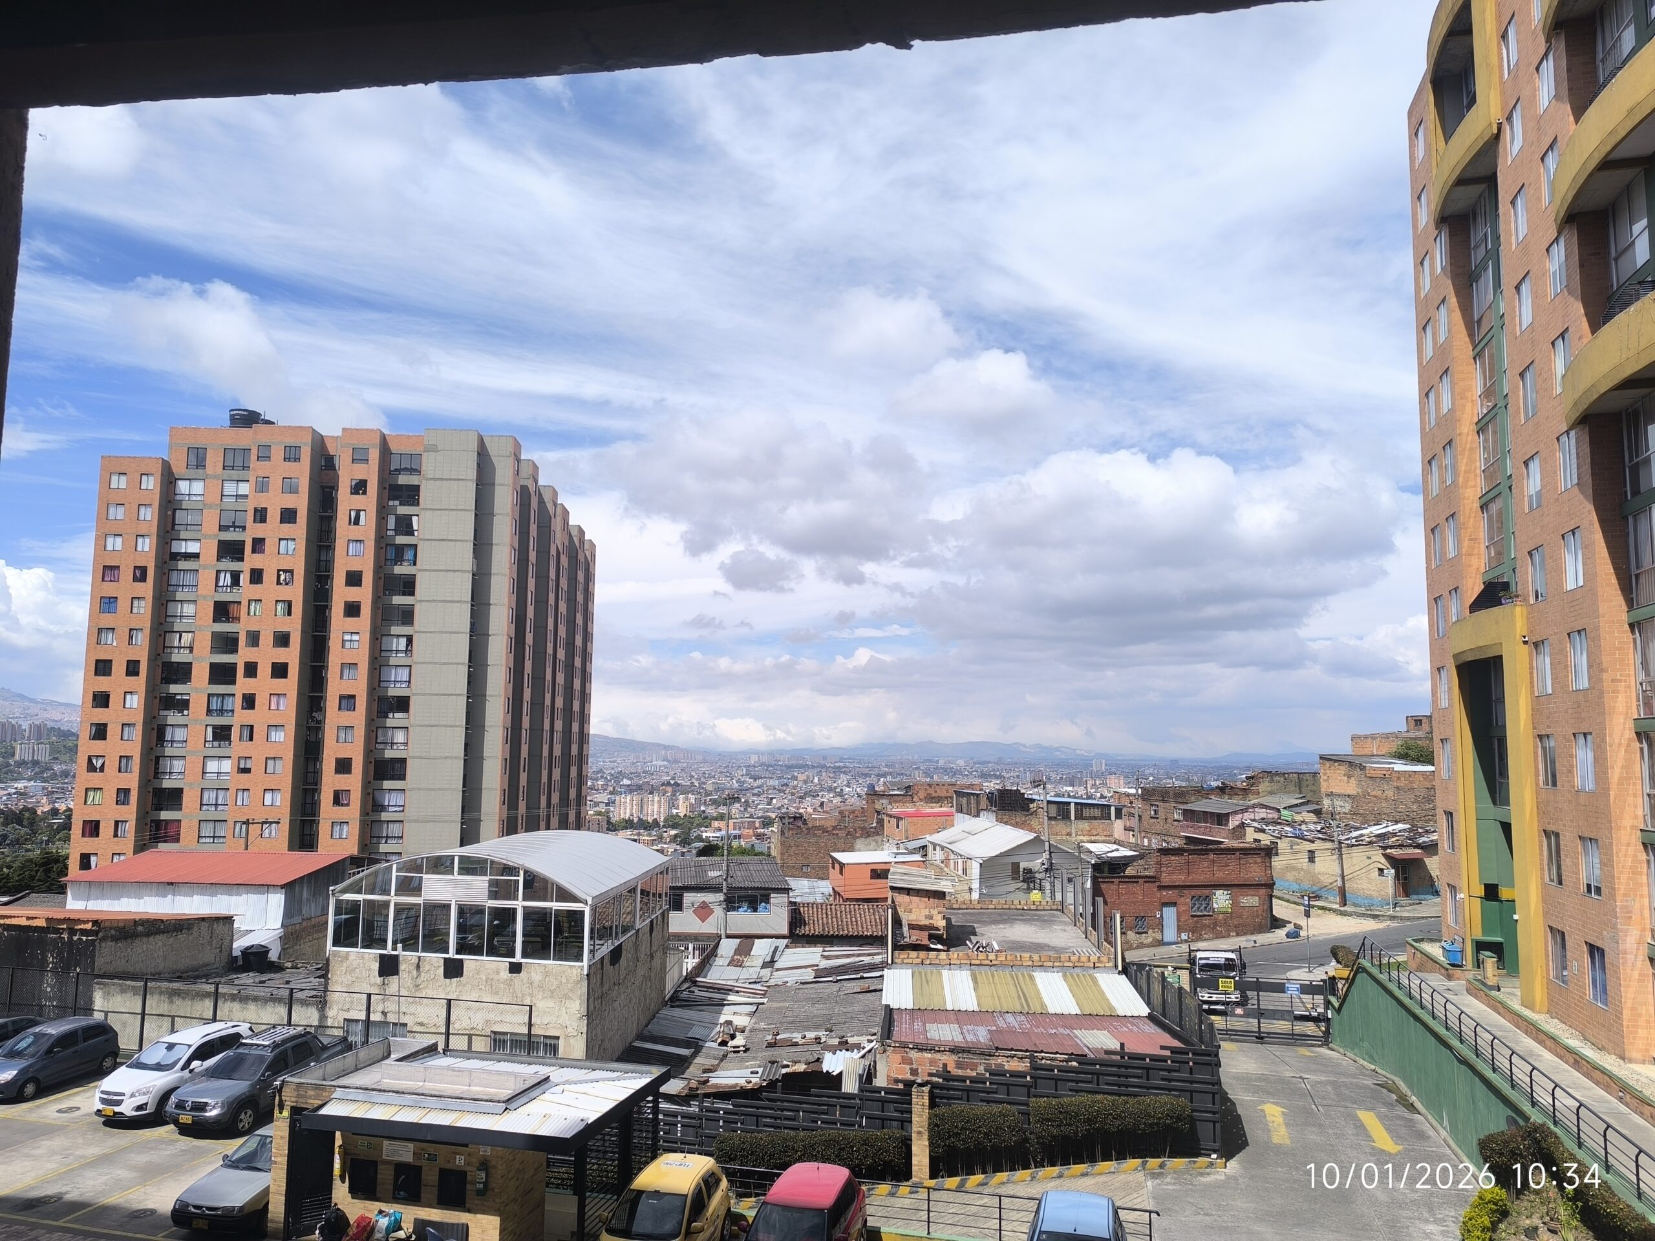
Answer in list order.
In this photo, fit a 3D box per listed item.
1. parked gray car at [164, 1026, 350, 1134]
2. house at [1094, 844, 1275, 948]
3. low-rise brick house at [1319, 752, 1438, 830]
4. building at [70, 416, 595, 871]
[{"bbox_3d":[-14.463,11.667,28.188,1.840,1.690,4.700,-1,-7,15],"label":"parked gray car"},{"bbox_3d":[18.171,14.974,61.877,10.700,5.300,7.000,2,-7,-14],"label":"house"},{"bbox_3d":[43.893,13.630,86.060,9.500,6.400,8.000,-2,-7,25],"label":"low-rise brick house"},{"bbox_3d":[-42.777,5.287,109.332,31.300,38.000,48.900,1,-6,-4],"label":"building"}]

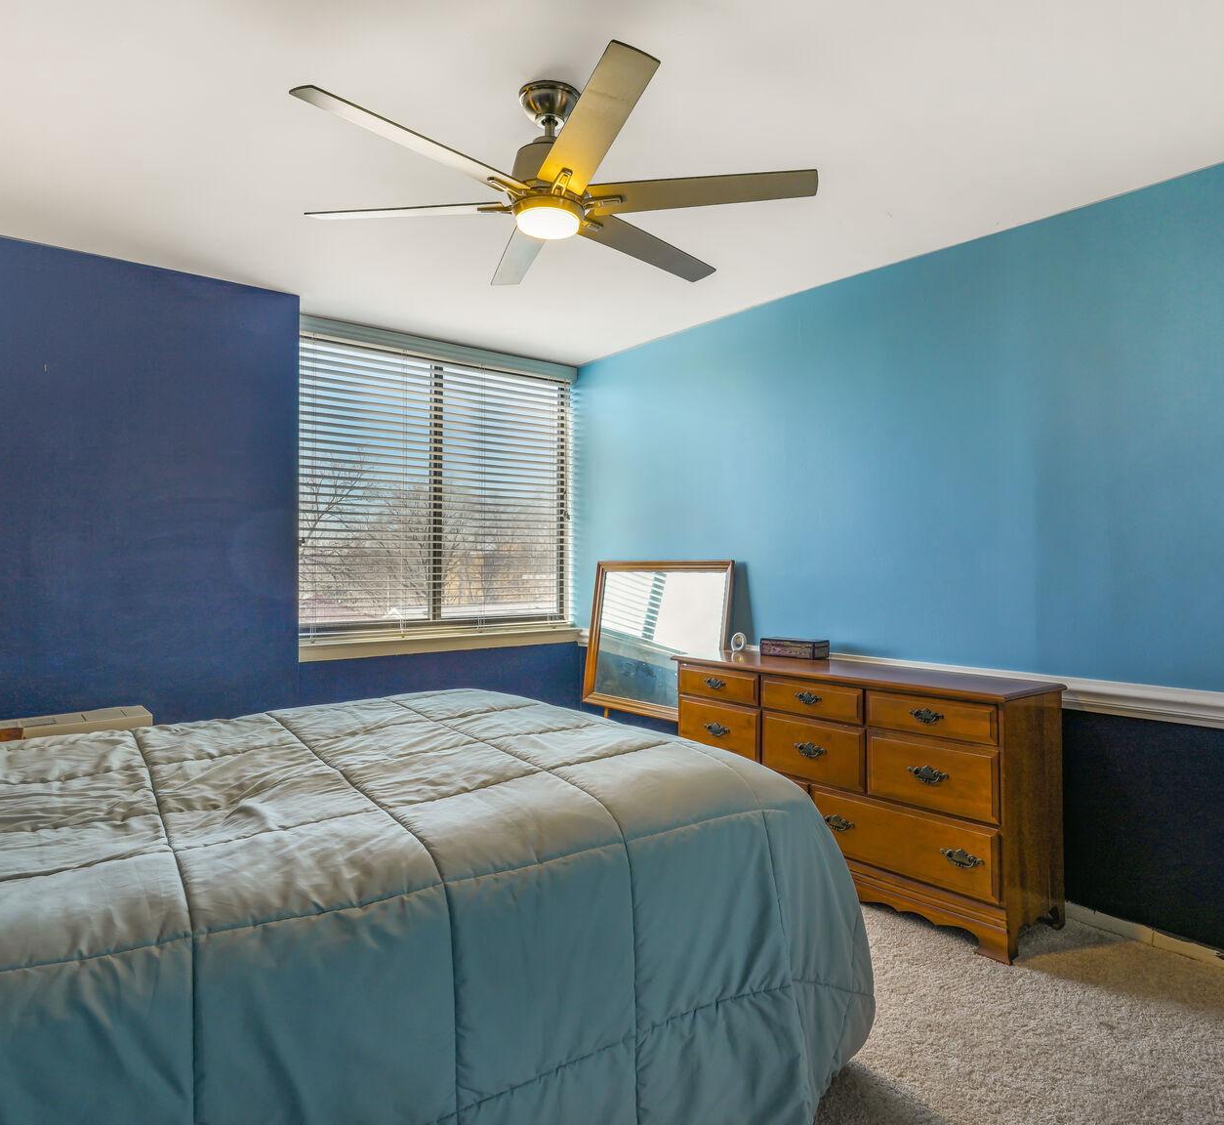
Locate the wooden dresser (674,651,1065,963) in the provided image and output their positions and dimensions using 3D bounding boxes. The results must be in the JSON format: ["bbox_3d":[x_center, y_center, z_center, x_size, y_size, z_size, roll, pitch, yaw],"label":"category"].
[{"bbox_3d":[0.882,0.809,3.094,0.425,0.805,1.475,0,0,-39],"label":"wooden dresser"}]

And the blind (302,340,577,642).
[{"bbox_3d":[-0.911,-0.368,4.369,1.680,1.480,0.100,0,0,-39],"label":"blind"}]

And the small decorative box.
[{"bbox_3d":[0.786,0.369,3.423,0.240,0.070,0.130,0,0,41],"label":"small decorative box"}]

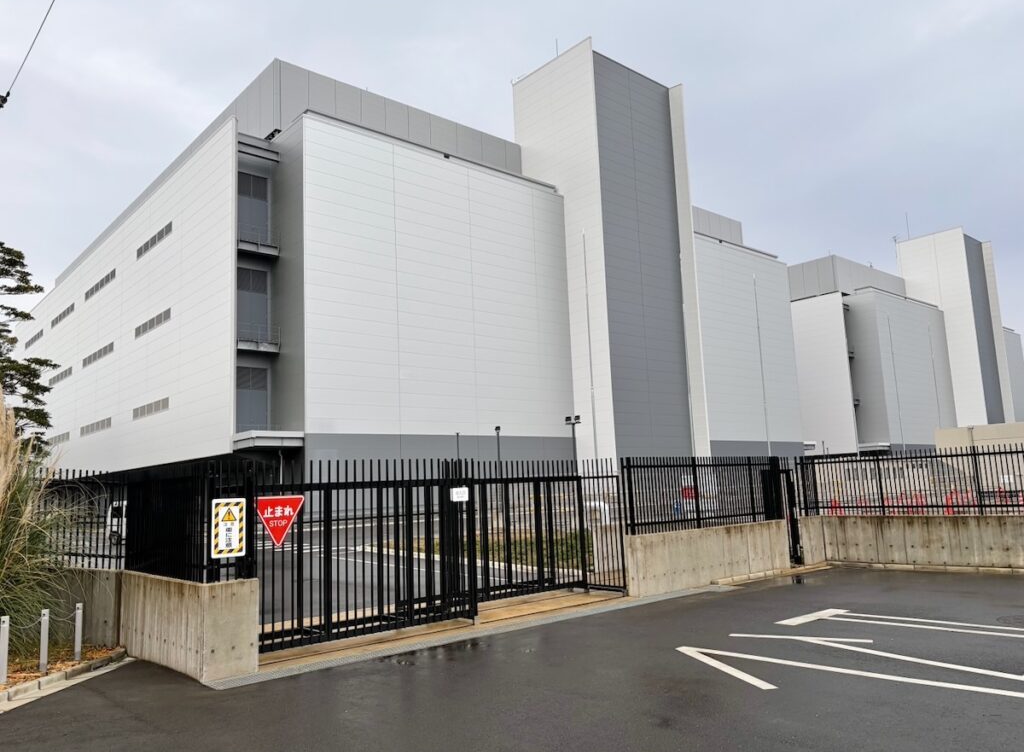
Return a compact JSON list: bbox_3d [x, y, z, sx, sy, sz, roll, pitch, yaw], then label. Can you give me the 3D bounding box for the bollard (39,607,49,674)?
[{"bbox_3d":[-5.518,3.117,9.063,0.056,0.709,0.056,-2,-9,-4],"label":"bollard"}]

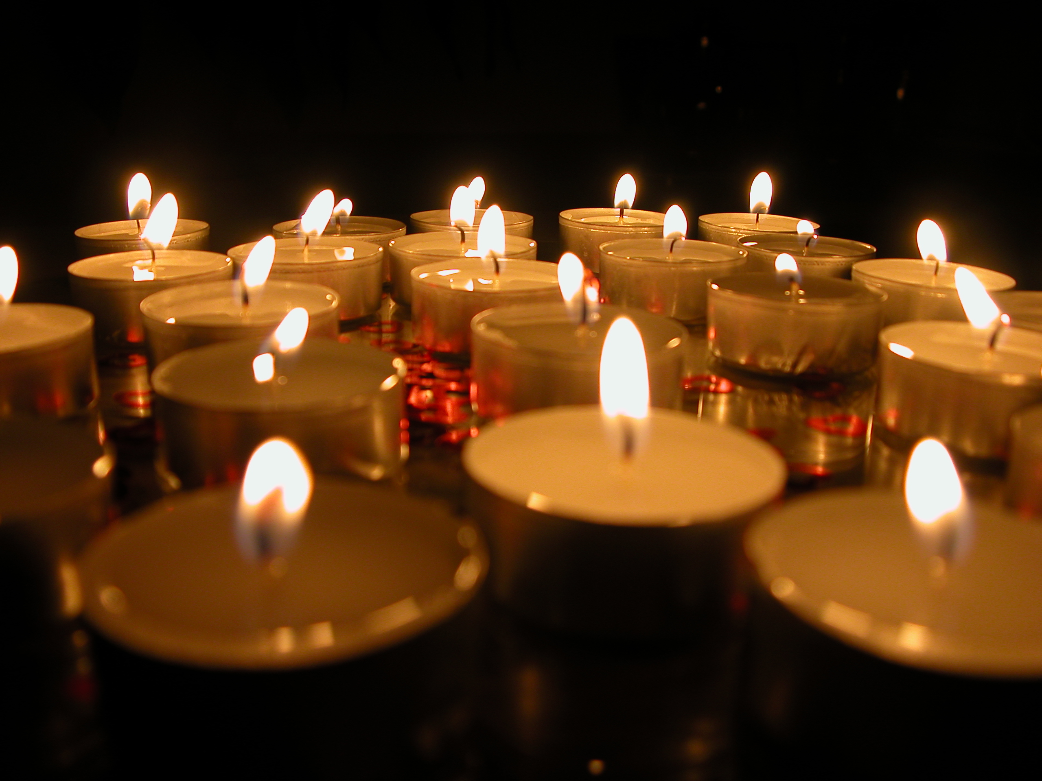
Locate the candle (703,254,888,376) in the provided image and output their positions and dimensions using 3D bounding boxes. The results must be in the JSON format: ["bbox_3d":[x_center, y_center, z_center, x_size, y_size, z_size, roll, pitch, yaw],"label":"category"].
[{"bbox_3d":[0.059,-0.018,0.229,0.038,0.023,0.038,1,17,0],"label":"candle"}]

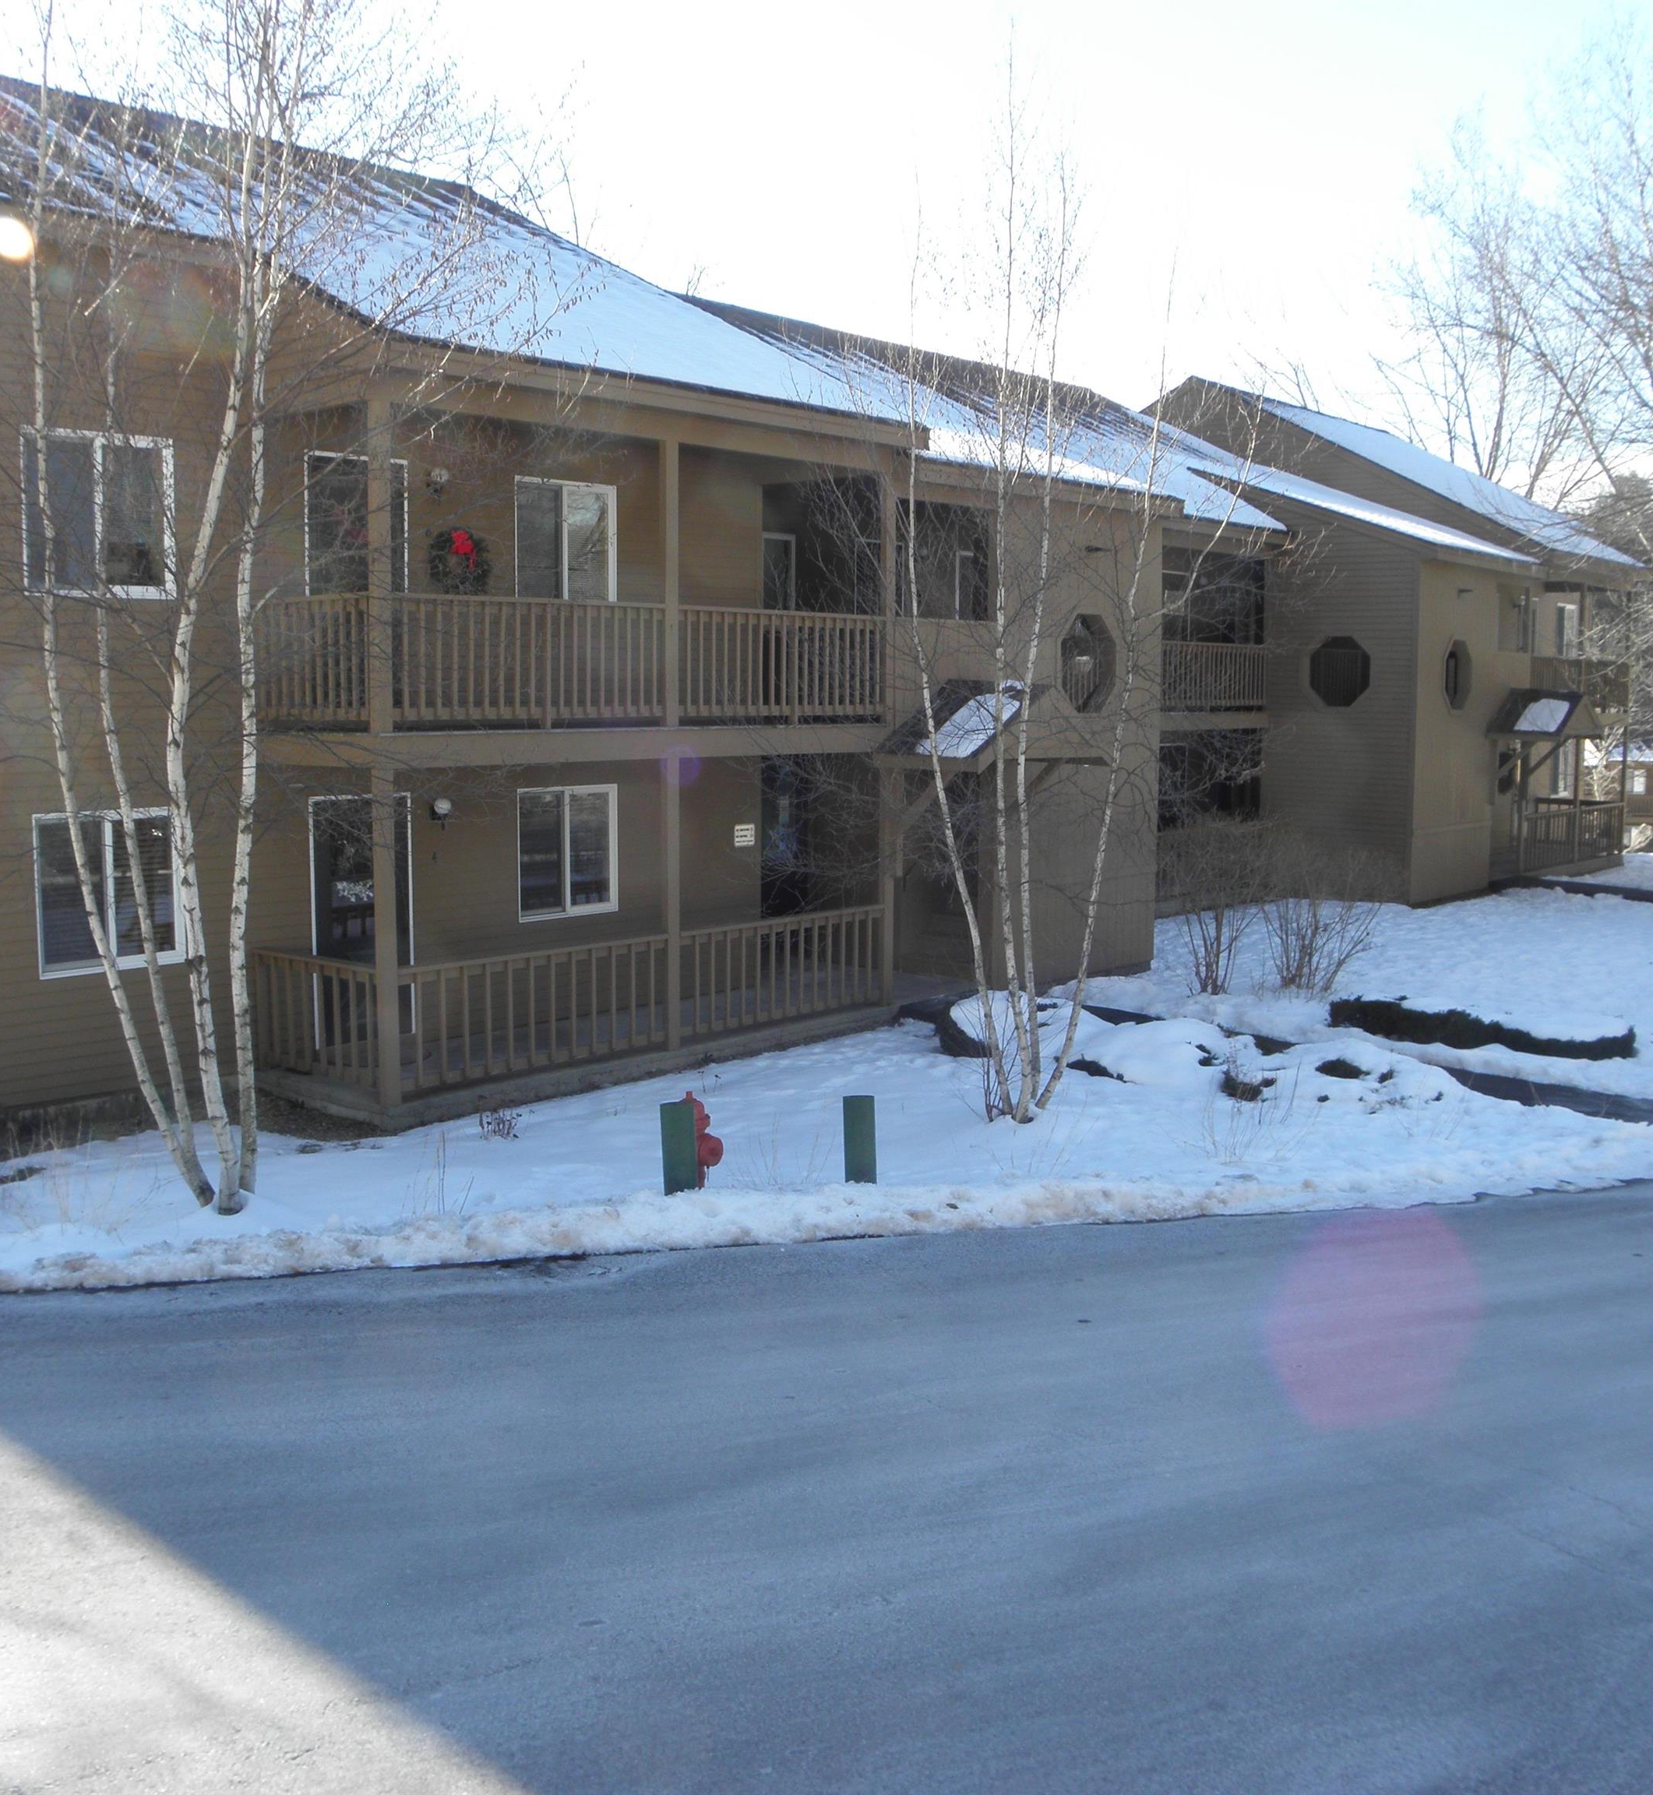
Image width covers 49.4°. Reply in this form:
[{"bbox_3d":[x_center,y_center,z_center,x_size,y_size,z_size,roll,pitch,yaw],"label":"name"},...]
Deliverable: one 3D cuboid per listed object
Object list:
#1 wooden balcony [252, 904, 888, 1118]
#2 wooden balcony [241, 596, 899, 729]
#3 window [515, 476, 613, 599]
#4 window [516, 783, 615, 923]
[{"bbox_3d":[-1.958,0.734,15.836,1.709,0.984,5.779,6,9,42],"label":"wooden balcony"},{"bbox_3d":[-1.934,-1.969,15.514,1.682,1.015,5.779,6,9,42],"label":"wooden balcony"},{"bbox_3d":[-2.324,-3.150,16.244,0.100,1.186,1.170,6,9,42],"label":"window"},{"bbox_3d":[-2.351,-0.413,16.548,0.100,1.194,1.176,6,9,42],"label":"window"}]

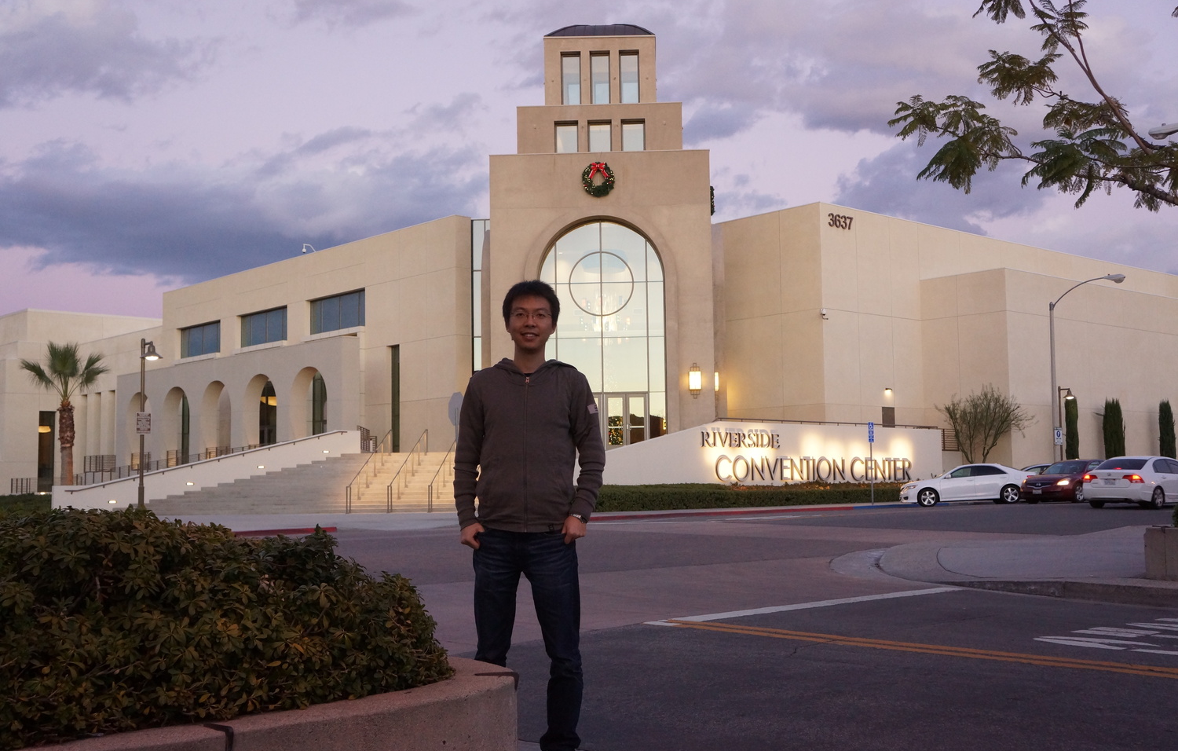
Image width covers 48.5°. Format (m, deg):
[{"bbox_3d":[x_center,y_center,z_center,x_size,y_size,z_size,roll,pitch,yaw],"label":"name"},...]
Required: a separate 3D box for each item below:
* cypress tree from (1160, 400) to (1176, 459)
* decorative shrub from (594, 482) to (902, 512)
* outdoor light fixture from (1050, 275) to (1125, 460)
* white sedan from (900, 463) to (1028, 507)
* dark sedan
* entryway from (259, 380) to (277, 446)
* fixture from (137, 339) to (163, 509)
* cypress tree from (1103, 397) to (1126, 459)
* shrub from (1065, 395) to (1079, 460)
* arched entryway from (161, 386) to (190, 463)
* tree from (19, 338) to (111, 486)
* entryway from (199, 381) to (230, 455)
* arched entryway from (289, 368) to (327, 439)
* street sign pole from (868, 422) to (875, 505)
[{"bbox_3d":[30.631,3.646,69.248,0.900,4.760,0.900,3,-6,-42],"label":"cypress tree"},{"bbox_3d":[5.967,4.278,46.750,18.500,0.780,2.200,3,-6,-42],"label":"decorative shrub"},{"bbox_3d":[19.846,0.494,52.018,0.360,8.712,3.410,3,-6,-42],"label":"outdoor light fixture"},{"bbox_3d":[13.302,3.826,45.941,4.810,1.460,1.820,-1,-5,7],"label":"white sedan"},{"bbox_3d":[15.951,3.469,42.860,4.820,1.470,1.800,3,-6,-41],"label":"dark sedan"},{"bbox_3d":[-17.400,2.532,72.259,0.700,4.796,2.196,3,-6,-42],"label":"entryway"},{"bbox_3d":[-11.943,1.476,35.434,0.620,5.040,0.900,4,-6,-43],"label":"fixture"},{"bbox_3d":[26.223,3.461,65.303,1.080,4.627,1.080,3,-6,-42],"label":"cypress tree"},{"bbox_3d":[23.275,3.313,62.939,0.660,4.600,0.660,3,-6,-42],"label":"shrub"},{"bbox_3d":[-25.838,3.345,83.338,1.000,5.170,4.000,3,-6,-42],"label":"arched entryway"},{"bbox_3d":[-23.642,2.029,59.083,4.000,7.083,4.000,3,-6,-42],"label":"tree"},{"bbox_3d":[-20.913,2.751,74.900,1.000,4.875,3.692,3,-6,-42],"label":"entryway"},{"bbox_3d":[-13.942,2.026,67.144,1.000,4.898,3.654,3,-6,-42],"label":"arched entryway"},{"bbox_3d":[9.866,3.072,45.700,0.300,2.897,0.070,3,-6,-42],"label":"street sign pole"}]

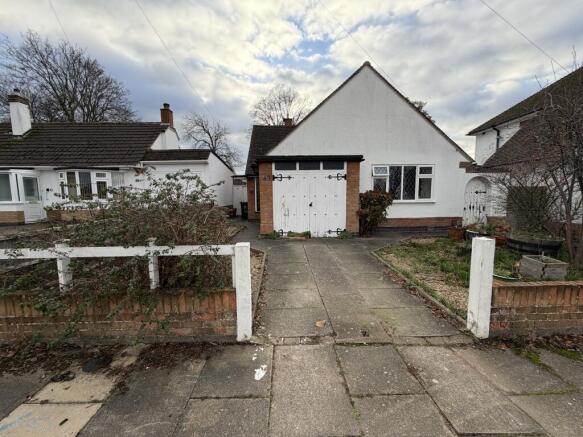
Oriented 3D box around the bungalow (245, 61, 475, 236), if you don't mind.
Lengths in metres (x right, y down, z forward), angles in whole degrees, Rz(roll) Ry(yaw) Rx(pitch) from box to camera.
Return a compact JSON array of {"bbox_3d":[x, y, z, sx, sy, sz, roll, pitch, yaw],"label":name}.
[{"bbox_3d":[2.182,-2.874,11.427,8.900,5.990,10.350,0,5,0],"label":"bungalow"}]

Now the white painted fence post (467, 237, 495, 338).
[{"bbox_3d":[2.036,0.741,2.540,0.136,1.071,0.136,-1,5,-3],"label":"white painted fence post"}]

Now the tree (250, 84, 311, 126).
[{"bbox_3d":[-1.211,-8.080,27.424,6.380,13.777,6.380,0,5,0],"label":"tree"}]

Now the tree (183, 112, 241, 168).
[{"bbox_3d":[-6.527,-4.498,19.692,4.641,7.982,4.641,0,5,0],"label":"tree"}]

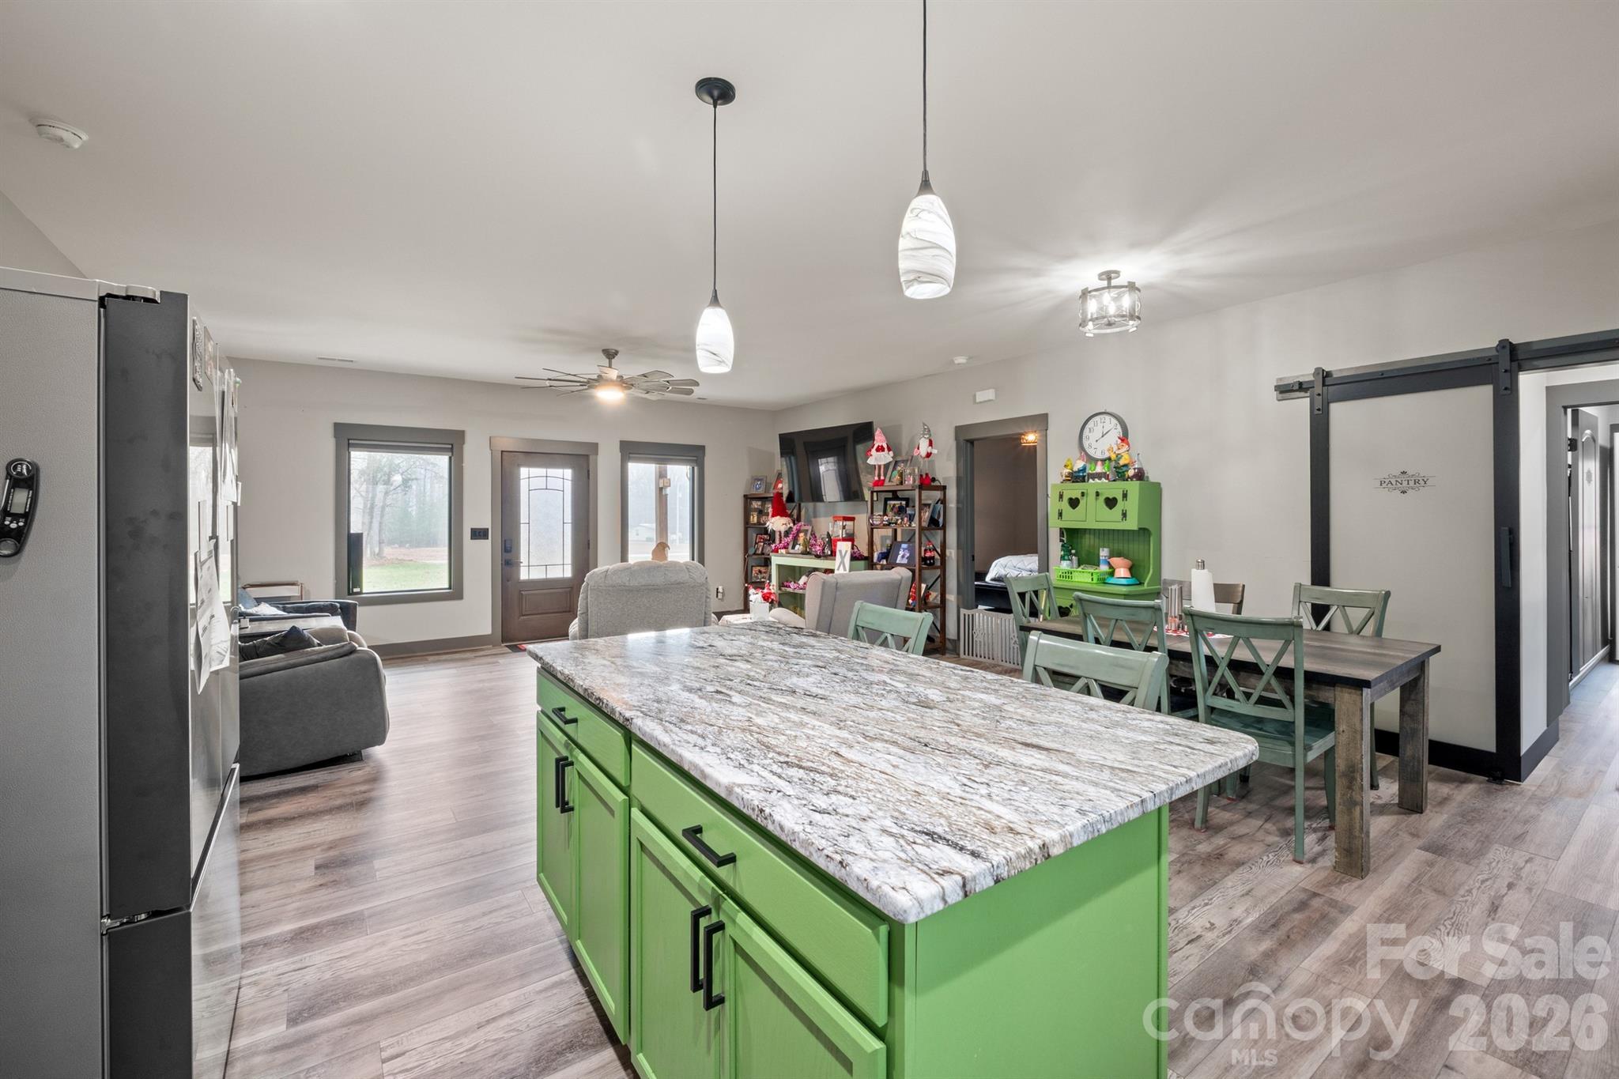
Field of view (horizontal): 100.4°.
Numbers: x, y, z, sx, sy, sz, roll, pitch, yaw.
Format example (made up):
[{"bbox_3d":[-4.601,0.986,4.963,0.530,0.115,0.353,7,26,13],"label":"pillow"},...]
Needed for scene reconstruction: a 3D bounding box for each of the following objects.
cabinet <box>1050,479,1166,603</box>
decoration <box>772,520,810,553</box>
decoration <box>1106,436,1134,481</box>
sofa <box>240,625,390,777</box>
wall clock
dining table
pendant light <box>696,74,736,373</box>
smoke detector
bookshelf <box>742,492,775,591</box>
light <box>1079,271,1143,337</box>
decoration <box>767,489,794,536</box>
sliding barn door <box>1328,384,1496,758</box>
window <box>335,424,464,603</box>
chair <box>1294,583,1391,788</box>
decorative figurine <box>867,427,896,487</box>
[{"bbox_3d":[2.155,0.375,5.057,0.470,1.590,0.730,-1,2,-34],"label":"cabinet"},{"bbox_3d":[-0.223,-0.031,8.200,0.500,0.400,0.200,1,2,45],"label":"decoration"},{"bbox_3d":[2.256,-0.593,4.900,0.160,0.310,0.180,-1,2,-44],"label":"decoration"},{"bbox_3d":[-3.019,0.731,3.896,0.980,0.960,1.000,-1,2,-34],"label":"sofa"},{"bbox_3d":[2.283,-0.803,5.239,0.050,0.385,0.385,-1,2,-37],"label":"wall clock"},{"bbox_3d":[2.084,0.871,3.467,1.100,0.770,1.540,-1,2,-37],"label":"dining table"},{"bbox_3d":[-0.303,-0.991,2.169,0.130,0.906,0.130,0,1,0],"label":"pendant light"},{"bbox_3d":[-2.722,-1.478,2.450,0.145,0.050,0.145,0,1,0],"label":"smoke detector"},{"bbox_3d":[-0.507,0.236,8.647,0.360,1.650,0.720,-1,2,-37],"label":"bookshelf"},{"bbox_3d":[1.717,-1.346,3.867,0.335,0.340,0.335,-1,2,-37],"label":"light"},{"bbox_3d":[-0.370,-0.244,8.400,0.330,0.760,0.240,1,1,27],"label":"decoration"},{"bbox_3d":[3.361,0.155,3.797,0.050,2.020,0.770,-1,2,-37],"label":"sliding barn door"},{"bbox_3d":[-3.971,-0.237,6.583,1.080,1.710,0.100,-1,2,-37],"label":"window"},{"bbox_3d":[2.590,0.756,3.433,0.560,0.990,0.450,-1,2,-37],"label":"chair"},{"bbox_3d":[0.714,-0.821,6.813,0.290,0.600,0.170,1,2,24],"label":"decorative figurine"}]

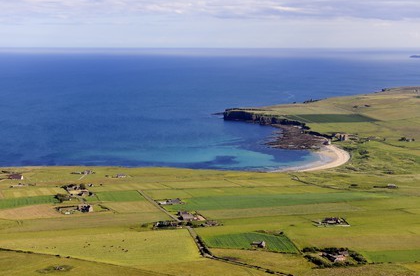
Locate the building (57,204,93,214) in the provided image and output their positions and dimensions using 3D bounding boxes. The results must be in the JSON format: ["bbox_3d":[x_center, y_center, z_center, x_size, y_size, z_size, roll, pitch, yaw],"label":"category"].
[{"bbox_3d":[-162.187,85.941,865.757,42.000,7.200,15.000,-2,8,-14],"label":"building"}]

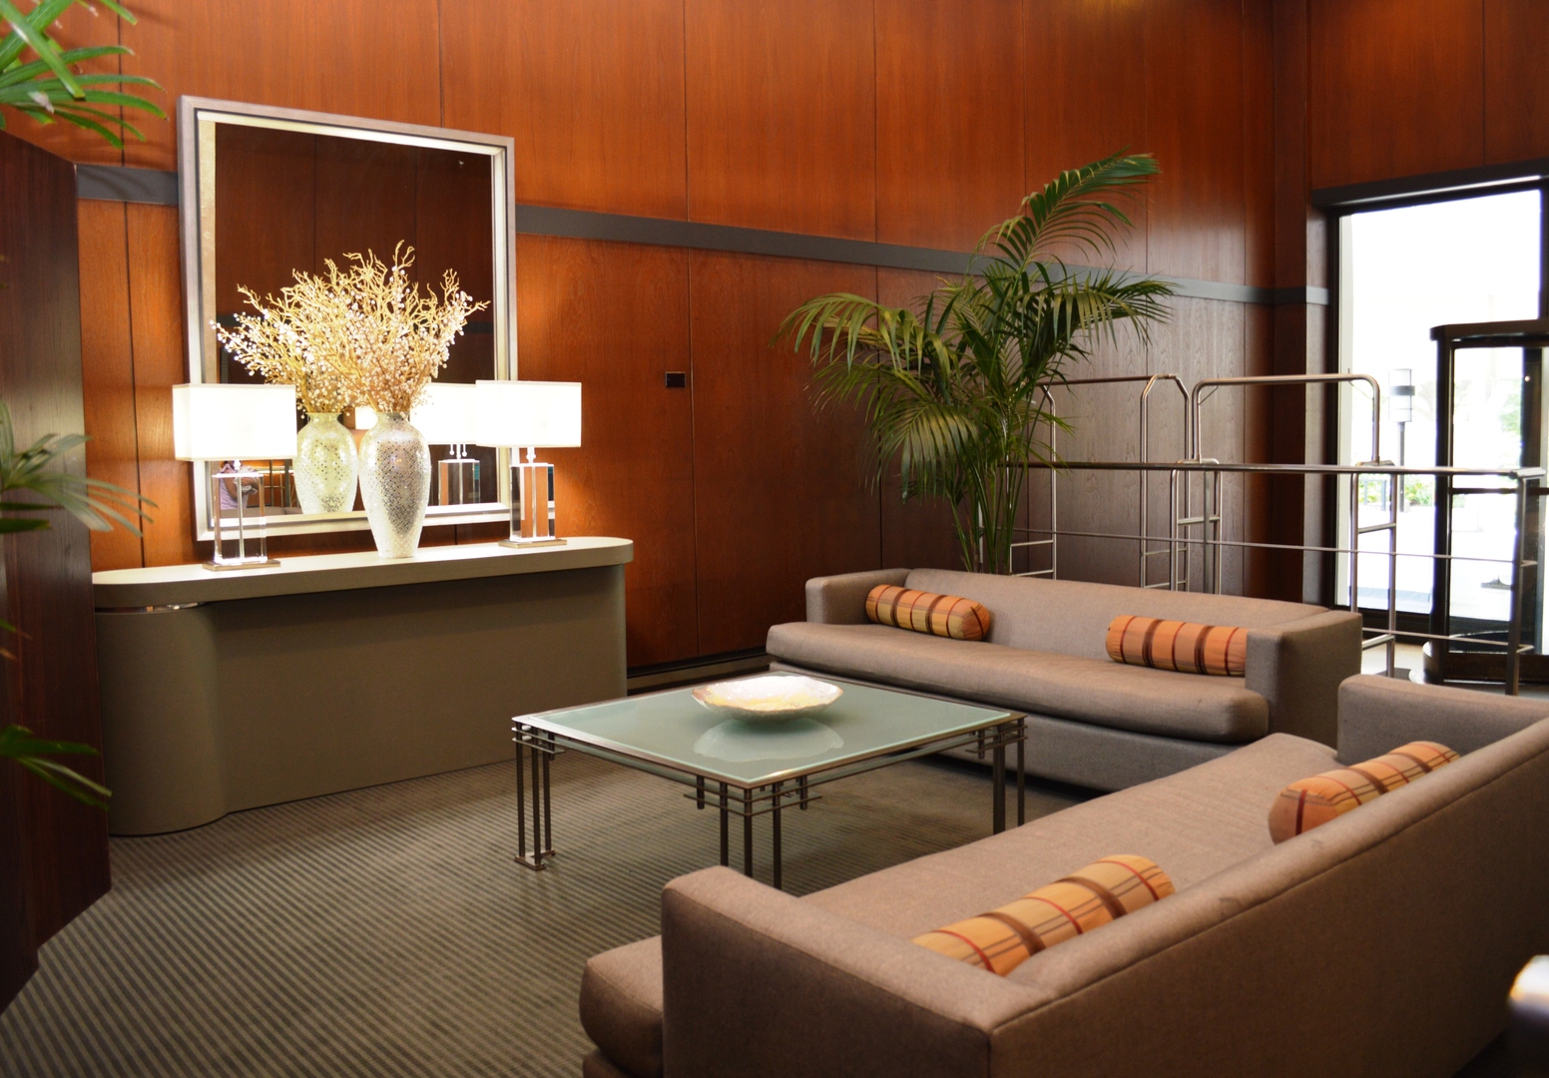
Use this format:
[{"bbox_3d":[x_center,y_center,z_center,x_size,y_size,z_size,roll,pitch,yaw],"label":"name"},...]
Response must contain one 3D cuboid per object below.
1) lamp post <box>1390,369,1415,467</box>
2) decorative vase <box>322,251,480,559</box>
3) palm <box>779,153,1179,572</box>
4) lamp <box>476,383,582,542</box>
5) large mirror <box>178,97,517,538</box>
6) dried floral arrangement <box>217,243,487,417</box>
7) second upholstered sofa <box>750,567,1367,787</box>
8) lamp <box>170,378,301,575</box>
[{"bbox_3d":[10.602,-1.667,20.500,0.420,2.394,0.420,-5,6,-39],"label":"lamp post"},{"bbox_3d":[-1.430,-0.528,4.665,0.460,1.174,0.460,-5,6,-39],"label":"decorative vase"},{"bbox_3d":[1.016,-0.555,5.999,1.400,2.579,1.500,-5,6,-39],"label":"palm"},{"bbox_3d":[-1.016,-0.305,5.016,0.377,0.666,0.267,-5,6,-39],"label":"lamp"},{"bbox_3d":[-1.671,-0.873,4.938,1.356,1.651,0.070,-5,6,-39],"label":"large mirror"},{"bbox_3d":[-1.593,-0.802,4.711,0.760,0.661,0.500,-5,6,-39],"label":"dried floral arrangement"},{"bbox_3d":[1.001,0.530,4.718,0.831,0.620,2.189,-5,6,-39],"label":"second upholstered sofa"},{"bbox_3d":[-1.901,-0.219,4.303,0.362,0.646,0.267,-5,6,-39],"label":"lamp"}]

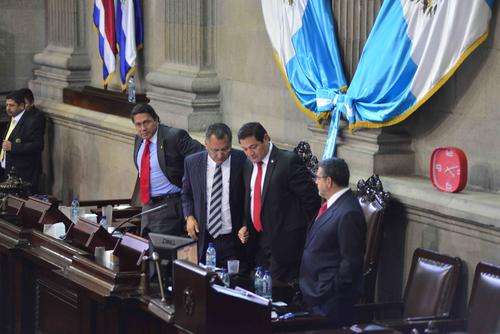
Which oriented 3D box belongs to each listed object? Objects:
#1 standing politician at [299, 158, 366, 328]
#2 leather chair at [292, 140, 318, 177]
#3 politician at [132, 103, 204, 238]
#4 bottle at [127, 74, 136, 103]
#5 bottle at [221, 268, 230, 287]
[{"bbox_3d":[0.503,0.775,11.398,0.370,1.670,0.490,-2,7,-16],"label":"standing politician"},{"bbox_3d":[0.223,0.522,13.793,0.680,1.400,0.660,-4,9,-30],"label":"leather chair"},{"bbox_3d":[-0.583,0.397,13.802,0.570,1.740,0.400,6,9,41],"label":"politician"},{"bbox_3d":[-1.090,-0.721,17.300,0.067,0.248,0.067,-3,7,-24],"label":"bottle"},{"bbox_3d":[-0.158,0.761,12.213,0.064,0.190,0.064,0,8,0],"label":"bottle"}]

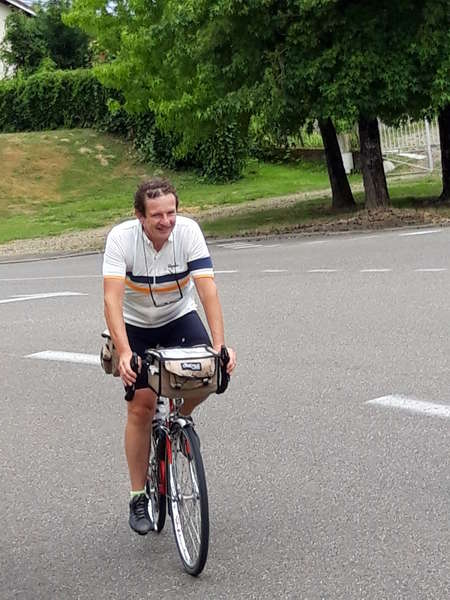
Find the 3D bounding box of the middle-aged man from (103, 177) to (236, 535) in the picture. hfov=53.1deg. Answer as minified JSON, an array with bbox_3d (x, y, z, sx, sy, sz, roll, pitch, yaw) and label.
[{"bbox_3d":[-0.262,0.295,2.080,0.560,1.660,0.800,-7,11,-15],"label":"middle-aged man"}]

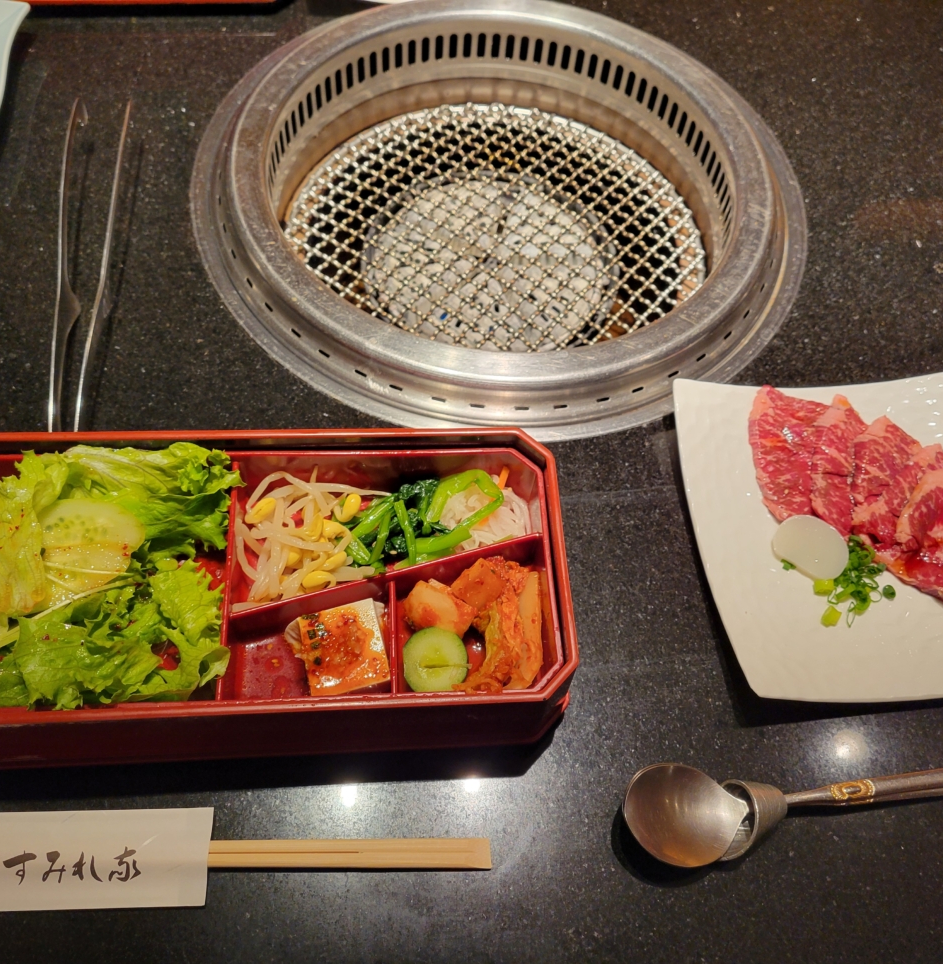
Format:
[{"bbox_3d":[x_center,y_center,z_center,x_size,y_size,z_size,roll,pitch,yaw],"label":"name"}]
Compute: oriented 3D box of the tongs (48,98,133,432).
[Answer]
[{"bbox_3d":[-0.199,-0.107,0.499,0.030,0.030,0.233,-2,61,-5],"label":"tongs"}]

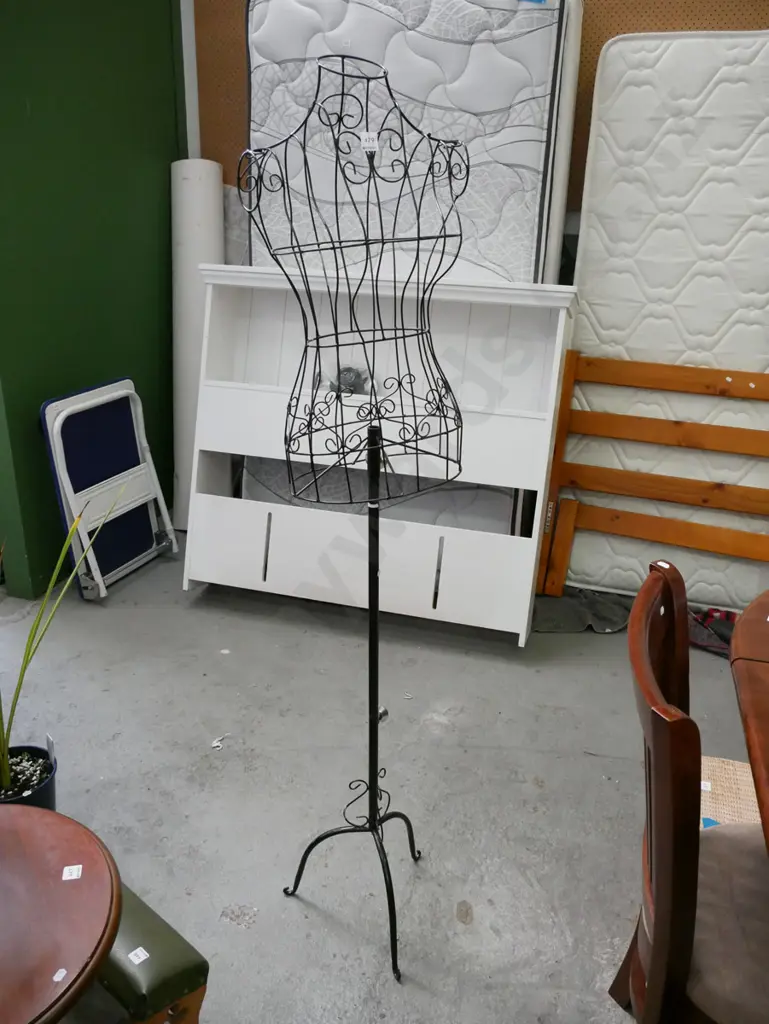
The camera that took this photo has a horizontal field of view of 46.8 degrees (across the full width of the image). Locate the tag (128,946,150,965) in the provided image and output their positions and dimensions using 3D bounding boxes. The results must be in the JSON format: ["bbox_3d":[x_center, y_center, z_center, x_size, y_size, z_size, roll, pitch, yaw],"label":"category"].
[{"bbox_3d":[-0.419,0.758,1.515,0.025,0.002,0.026,25,29,33],"label":"tag"}]

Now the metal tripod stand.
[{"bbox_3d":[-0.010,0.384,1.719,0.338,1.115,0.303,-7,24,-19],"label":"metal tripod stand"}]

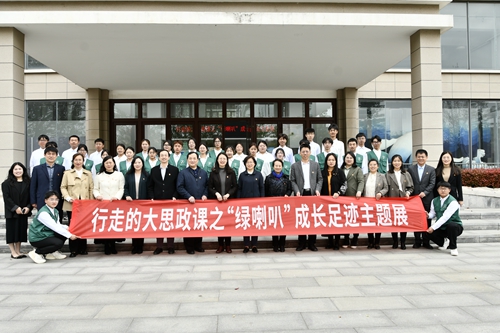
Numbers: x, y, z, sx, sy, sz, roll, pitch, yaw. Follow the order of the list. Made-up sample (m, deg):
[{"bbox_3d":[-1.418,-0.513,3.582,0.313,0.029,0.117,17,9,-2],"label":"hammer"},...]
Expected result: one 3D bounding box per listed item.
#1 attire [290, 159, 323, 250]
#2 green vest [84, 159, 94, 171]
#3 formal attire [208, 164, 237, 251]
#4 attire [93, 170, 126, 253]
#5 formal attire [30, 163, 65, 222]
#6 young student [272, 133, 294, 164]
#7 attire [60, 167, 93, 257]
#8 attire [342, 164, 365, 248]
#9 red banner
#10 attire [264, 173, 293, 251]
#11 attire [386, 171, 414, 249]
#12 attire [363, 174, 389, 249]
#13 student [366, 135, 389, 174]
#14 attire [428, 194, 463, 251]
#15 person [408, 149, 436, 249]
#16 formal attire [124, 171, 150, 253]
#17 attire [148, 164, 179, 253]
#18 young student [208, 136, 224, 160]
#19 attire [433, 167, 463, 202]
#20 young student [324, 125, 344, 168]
[{"bbox_3d":[0.962,0.652,6.380,0.530,1.560,0.330,-1,-1,0],"label":"attire"},{"bbox_3d":[-3.119,0.131,7.045,0.420,0.600,0.250,-1,-1,-9],"label":"green vest"},{"bbox_3d":[-0.460,0.714,6.338,0.450,1.428,0.290,-1,-1,-1],"label":"formal attire"},{"bbox_3d":[-2.404,0.767,6.371,0.500,1.420,0.330,-1,-1,-8],"label":"attire"},{"bbox_3d":[-3.380,0.696,6.267,0.530,1.544,0.300,-1,-1,-12],"label":"formal attire"},{"bbox_3d":[0.724,0.167,8.099,0.470,1.750,0.290,-1,-1,-1],"label":"young student"},{"bbox_3d":[-2.816,0.751,6.120,0.550,1.430,0.340,0,-1,-8],"label":"attire"},{"bbox_3d":[1.816,0.673,6.548,0.430,1.434,0.300,-1,-1,19],"label":"attire"},{"bbox_3d":[0.000,0.819,6.298,5.920,0.635,0.140,-1,-1,-3],"label":"red banner"},{"bbox_3d":[0.496,0.753,6.526,0.470,1.380,0.320,-1,-1,-2],"label":"attire"},{"bbox_3d":[2.609,0.751,6.500,0.490,1.370,0.320,-1,-1,6],"label":"attire"},{"bbox_3d":[2.176,0.763,6.500,0.470,1.330,0.320,-1,-1,5],"label":"attire"},{"bbox_3d":[2.635,0.263,7.748,0.460,1.780,0.290,-1,-1,5],"label":"student"},{"bbox_3d":[3.292,0.954,6.330,0.580,0.970,0.600,-1,-1,20],"label":"attire"},{"bbox_3d":[2.976,0.551,6.486,0.490,1.702,0.310,-1,-1,9],"label":"person"},{"bbox_3d":[-1.919,0.766,6.396,0.440,1.410,0.310,-1,-1,-7],"label":"formal attire"},{"bbox_3d":[-1.457,0.700,6.328,0.500,1.485,0.300,-1,-1,-5],"label":"attire"},{"bbox_3d":[-0.707,0.236,7.686,0.440,1.680,0.280,-1,-1,-3],"label":"young student"},{"bbox_3d":[3.619,0.372,6.800,0.480,0.660,0.280,-1,-1,6],"label":"attire"},{"bbox_3d":[1.769,0.025,7.891,0.480,1.820,0.300,-1,-1,3],"label":"young student"}]

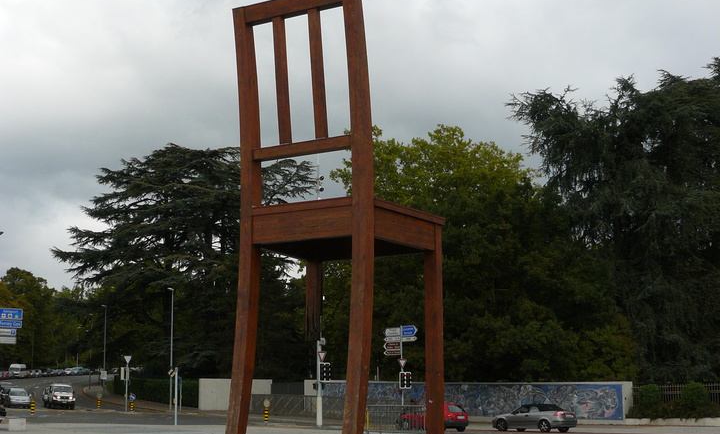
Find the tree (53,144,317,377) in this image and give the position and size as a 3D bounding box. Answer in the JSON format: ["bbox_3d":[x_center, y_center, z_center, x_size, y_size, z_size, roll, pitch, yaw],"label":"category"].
[{"bbox_3d":[-14.164,5.844,92.000,24.500,24.000,23.000,0,-9,0],"label":"tree"}]

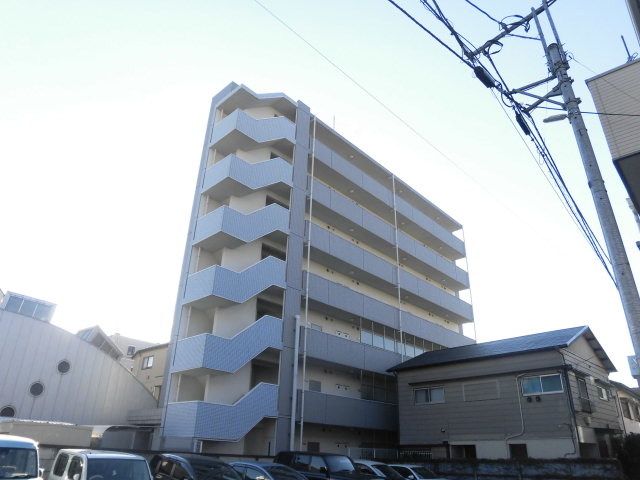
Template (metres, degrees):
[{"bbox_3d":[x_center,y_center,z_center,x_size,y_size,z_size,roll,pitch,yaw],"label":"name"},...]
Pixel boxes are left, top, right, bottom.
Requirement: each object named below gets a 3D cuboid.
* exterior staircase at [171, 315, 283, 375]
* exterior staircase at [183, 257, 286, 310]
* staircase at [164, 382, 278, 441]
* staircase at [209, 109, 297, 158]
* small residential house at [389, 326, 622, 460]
[{"bbox_3d":[-3.898,4.642,19.541,2.215,2.733,3.970,-21,-34,39],"label":"exterior staircase"},{"bbox_3d":[-3.818,2.033,20.803,2.215,2.733,3.970,-21,-34,39],"label":"exterior staircase"},{"bbox_3d":[-3.971,7.049,18.376,2.215,2.283,3.970,-21,-34,39],"label":"staircase"},{"bbox_3d":[-3.581,-5.796,24.591,2.215,2.733,3.970,-21,-34,39],"label":"staircase"},{"bbox_3d":[9.502,8.751,22.524,8.998,7.384,7.731,-22,-34,40],"label":"small residential house"}]

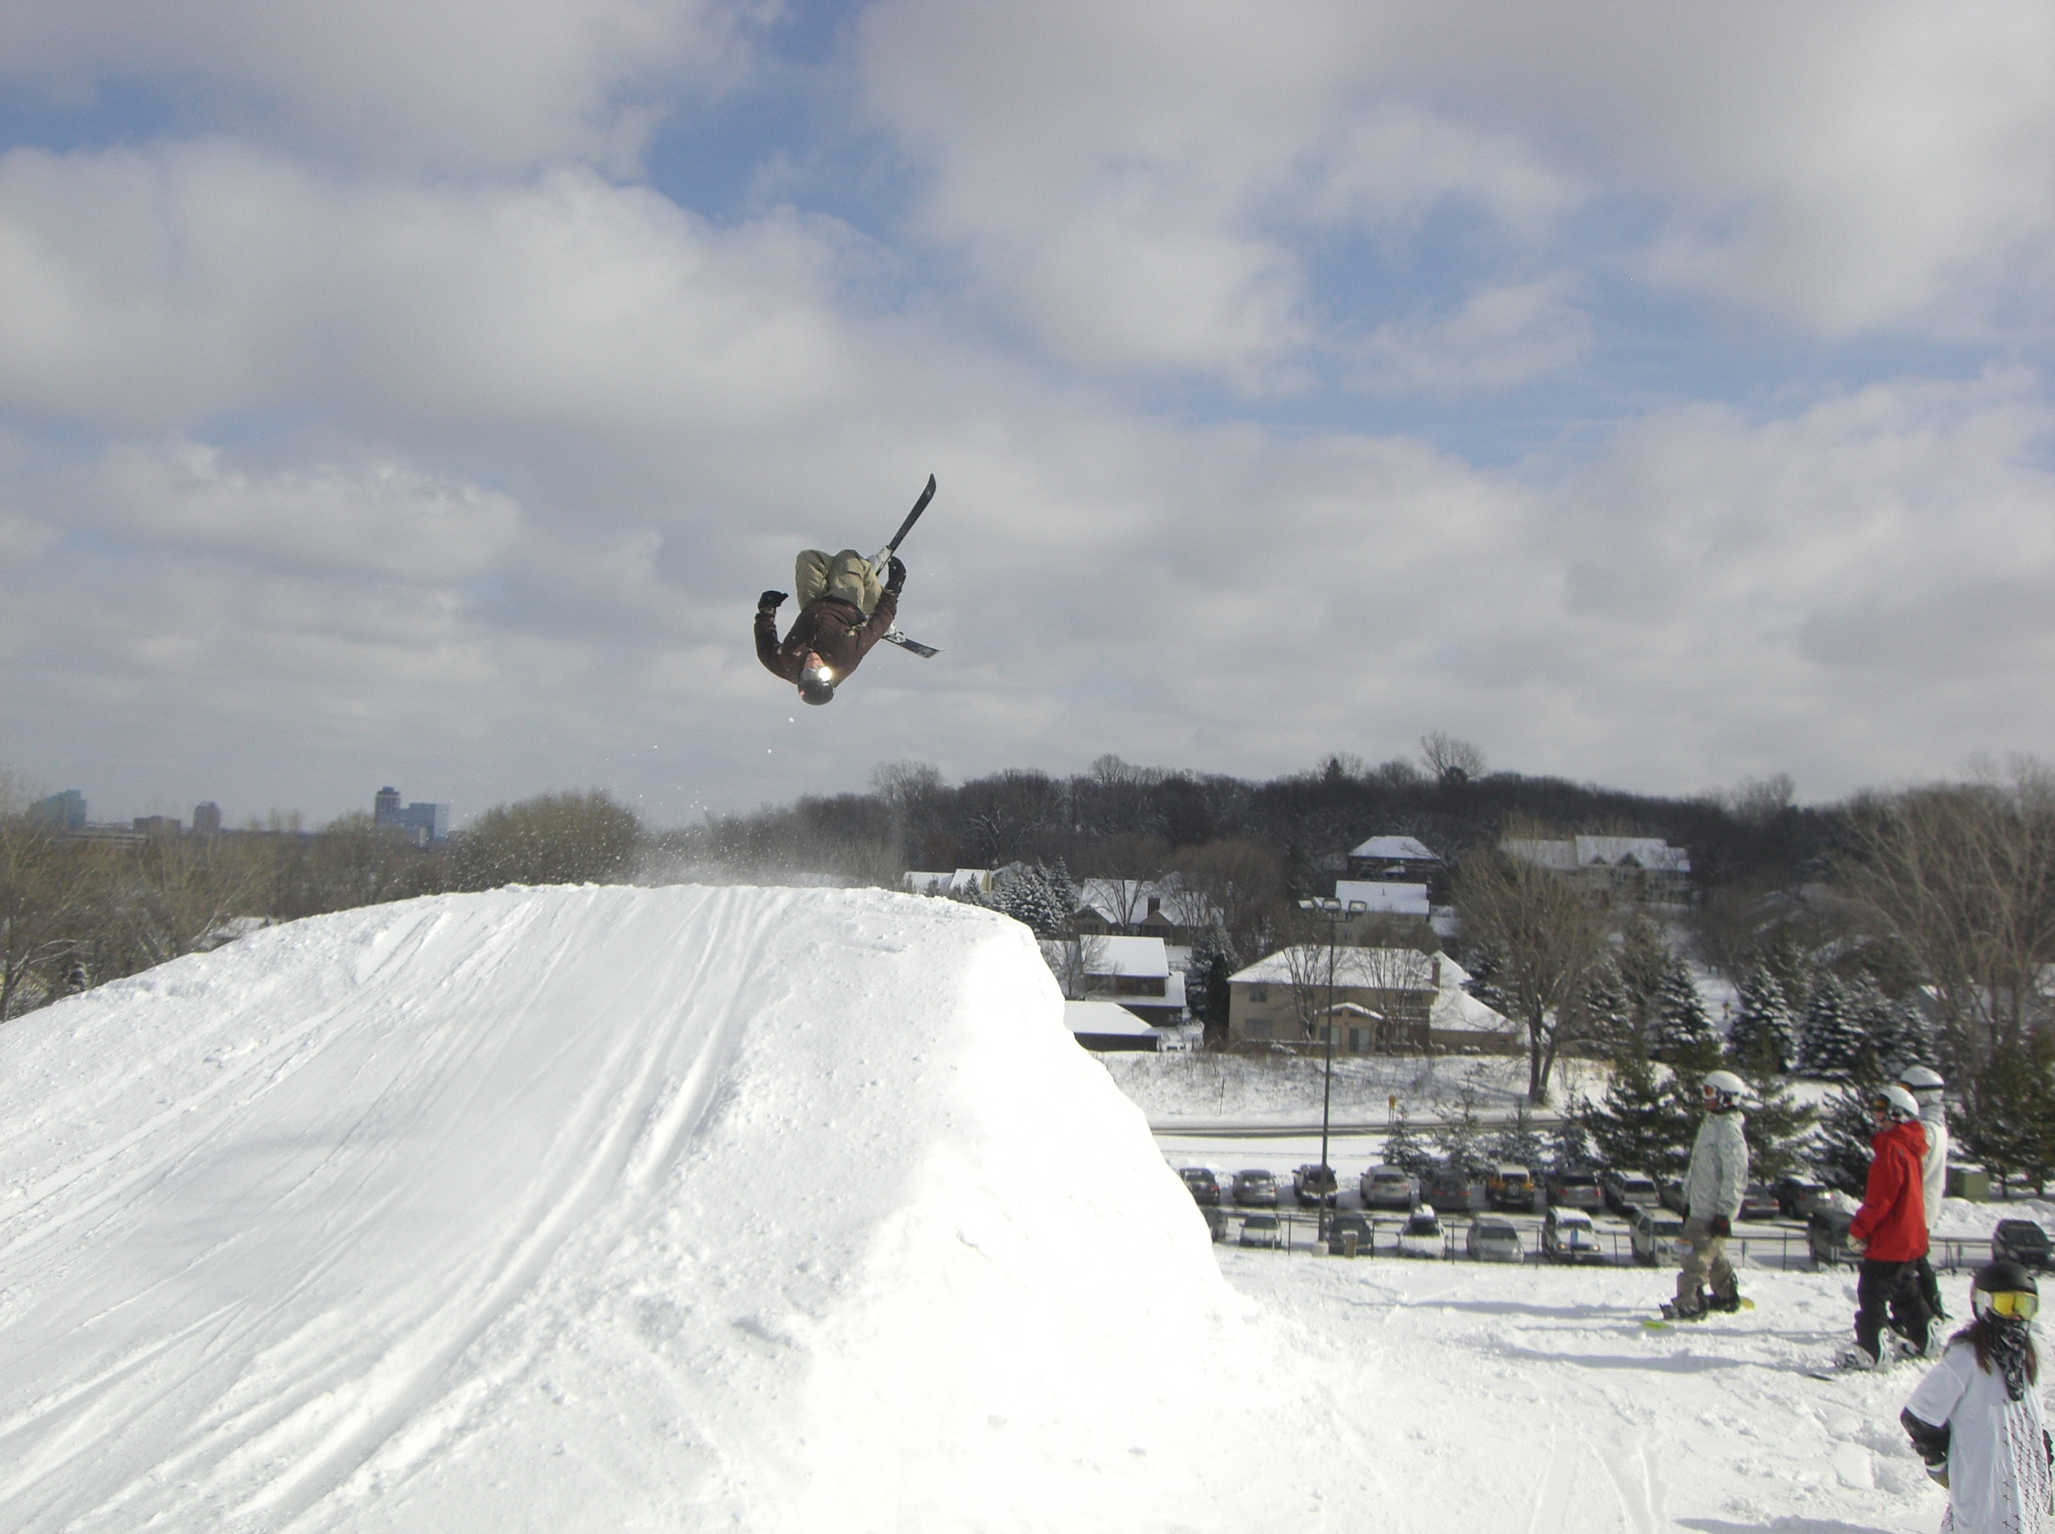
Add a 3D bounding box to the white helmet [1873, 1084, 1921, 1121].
[{"bbox_3d":[5.555,2.137,14.400,0.290,0.250,0.230,-4,-2,8],"label":"white helmet"}]

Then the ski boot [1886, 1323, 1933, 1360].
[{"bbox_3d":[5.293,3.451,13.550,0.300,0.250,0.130,1,-2,15],"label":"ski boot"}]

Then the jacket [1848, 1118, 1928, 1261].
[{"bbox_3d":[5.307,2.607,13.900,0.400,0.850,0.500,0,-2,28],"label":"jacket"}]

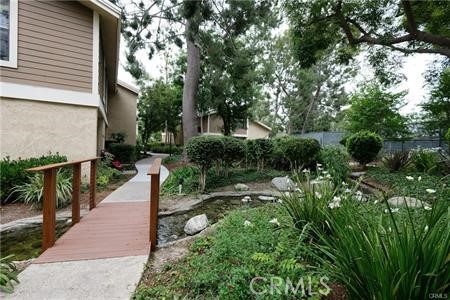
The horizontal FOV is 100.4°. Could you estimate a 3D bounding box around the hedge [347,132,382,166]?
[{"bbox_3d":[8.600,-0.150,11.600,1.950,2.080,1.900,0,0,0],"label":"hedge"}]

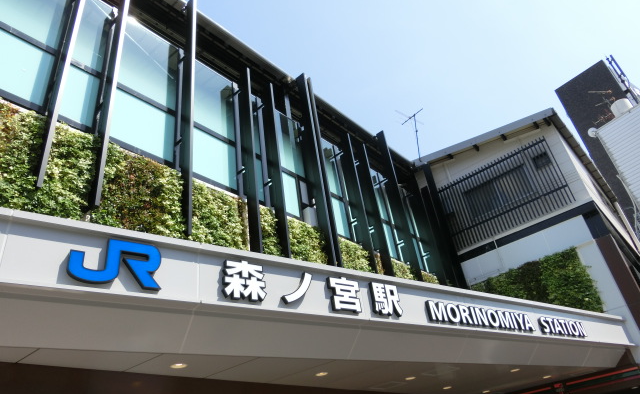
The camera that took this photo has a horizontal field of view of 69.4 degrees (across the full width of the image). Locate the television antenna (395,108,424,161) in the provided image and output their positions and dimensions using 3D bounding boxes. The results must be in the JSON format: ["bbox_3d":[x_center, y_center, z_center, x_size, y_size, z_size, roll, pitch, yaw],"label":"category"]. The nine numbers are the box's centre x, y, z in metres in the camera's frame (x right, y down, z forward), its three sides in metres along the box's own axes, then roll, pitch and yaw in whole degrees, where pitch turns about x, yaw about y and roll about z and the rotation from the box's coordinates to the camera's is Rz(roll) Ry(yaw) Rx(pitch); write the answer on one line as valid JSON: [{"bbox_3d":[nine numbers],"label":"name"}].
[{"bbox_3d":[3.355,-2.022,16.081,1.470,2.060,1.026,18,-37,-32],"label":"television antenna"}]

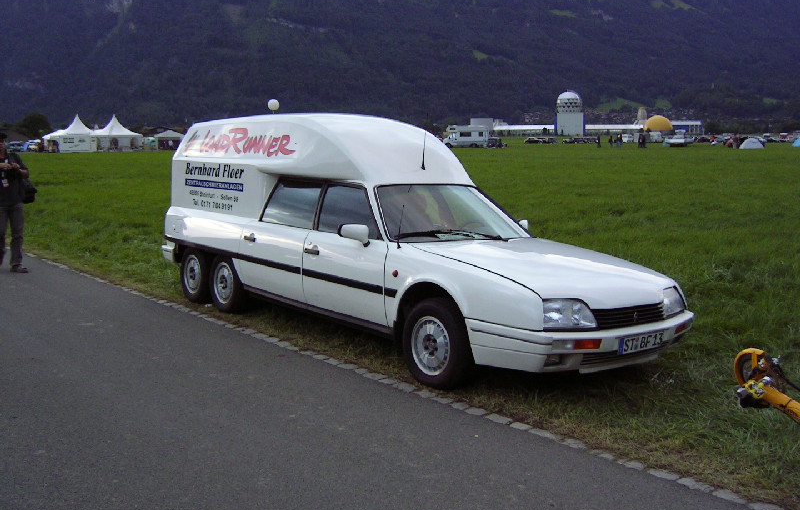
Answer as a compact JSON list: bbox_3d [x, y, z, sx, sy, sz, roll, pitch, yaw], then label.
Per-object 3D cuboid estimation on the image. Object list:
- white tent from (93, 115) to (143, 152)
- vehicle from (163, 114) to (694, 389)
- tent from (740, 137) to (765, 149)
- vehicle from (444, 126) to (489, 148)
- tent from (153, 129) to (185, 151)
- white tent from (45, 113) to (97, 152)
[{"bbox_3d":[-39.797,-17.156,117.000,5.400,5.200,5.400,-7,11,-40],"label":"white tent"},{"bbox_3d":[-0.168,-0.279,7.518,1.850,2.030,5.570,-4,9,-40],"label":"vehicle"},{"bbox_3d":[43.129,-13.633,102.000,2.800,1.300,2.400,3,9,23],"label":"tent"},{"bbox_3d":[8.912,-15.938,112.000,6.100,3.000,2.300,0,8,0],"label":"vehicle"},{"bbox_3d":[-35.385,-17.569,128.000,4.400,3.100,4.200,-3,9,-21],"label":"tent"},{"bbox_3d":[-45.079,-16.620,114.000,5.700,5.200,5.500,-7,11,-40],"label":"white tent"}]

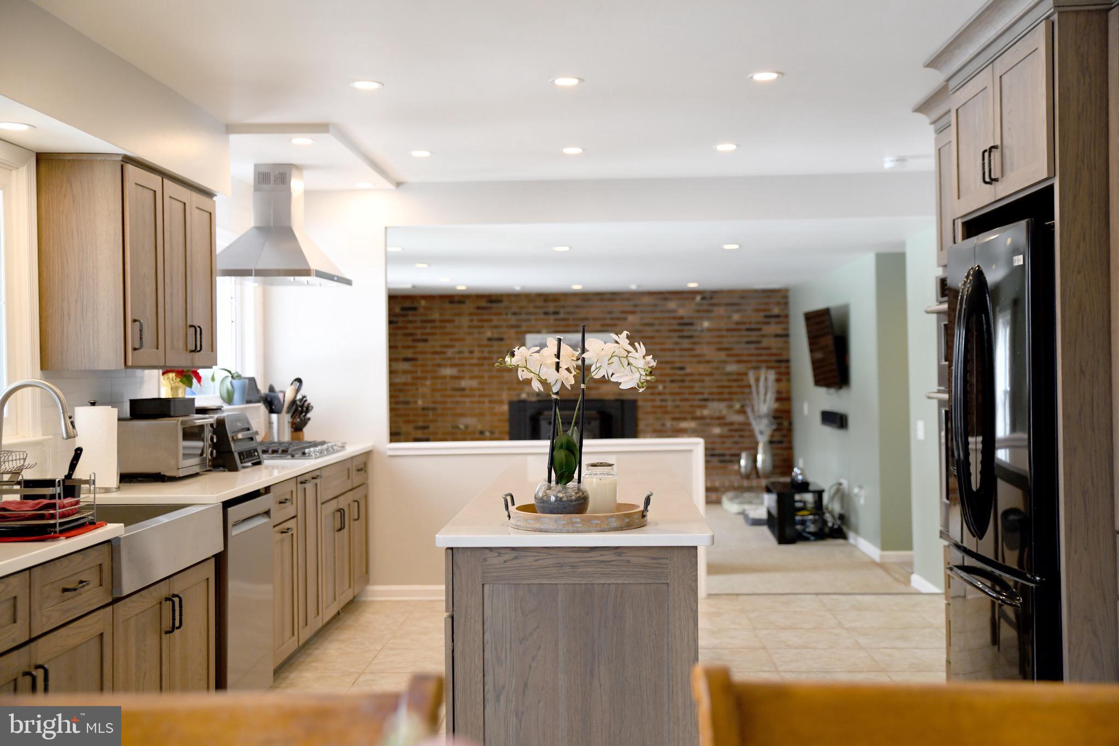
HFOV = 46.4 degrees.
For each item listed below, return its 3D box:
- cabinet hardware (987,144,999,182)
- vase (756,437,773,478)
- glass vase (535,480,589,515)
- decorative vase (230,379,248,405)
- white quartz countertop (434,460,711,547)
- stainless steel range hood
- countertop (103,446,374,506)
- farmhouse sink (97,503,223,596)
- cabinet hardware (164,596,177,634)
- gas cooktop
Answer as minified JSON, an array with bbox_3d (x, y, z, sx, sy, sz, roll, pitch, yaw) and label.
[{"bbox_3d":[1.359,-0.657,4.091,0.034,0.114,0.013,-1,0,2],"label":"cabinet hardware"},{"bbox_3d":[2.167,0.908,13.827,0.186,0.428,0.186,-1,0,2],"label":"vase"},{"bbox_3d":[0.006,0.347,3.550,0.151,0.115,0.151,-1,0,2],"label":"glass vase"},{"bbox_3d":[-1.772,0.108,7.230,0.096,0.141,0.096,-1,0,2],"label":"decorative vase"},{"bbox_3d":[0.094,0.423,4.808,0.710,0.030,2.938,-1,0,2],"label":"white quartz countertop"},{"bbox_3d":[-1.458,-0.758,6.731,0.588,0.598,0.910,-1,0,2],"label":"stainless steel range hood"},{"bbox_3d":[-1.458,0.439,6.079,0.645,0.030,3.048,-1,0,2],"label":"countertop"},{"bbox_3d":[-1.468,0.559,4.111,0.540,0.213,0.951,-1,0,2],"label":"farmhouse sink"},{"bbox_3d":[-1.228,0.768,4.132,0.034,0.118,0.012,-1,0,2],"label":"cabinet hardware"},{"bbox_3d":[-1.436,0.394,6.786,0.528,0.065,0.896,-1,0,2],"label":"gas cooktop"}]

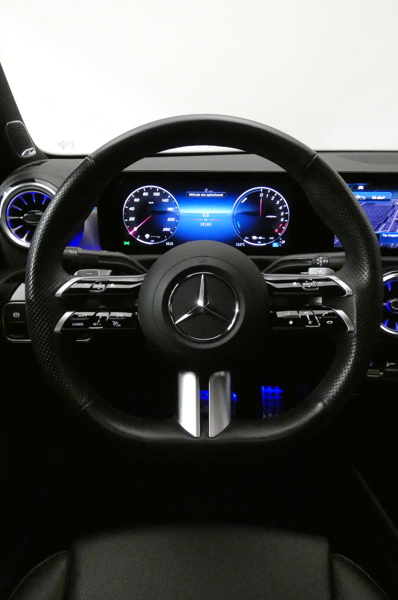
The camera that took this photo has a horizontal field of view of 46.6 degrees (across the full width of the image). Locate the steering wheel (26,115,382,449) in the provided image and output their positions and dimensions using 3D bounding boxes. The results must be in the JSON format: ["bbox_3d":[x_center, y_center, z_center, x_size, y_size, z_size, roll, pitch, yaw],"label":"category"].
[{"bbox_3d":[0.004,-0.026,0.499,0.372,0.352,0.100,0,-11,2],"label":"steering wheel"}]

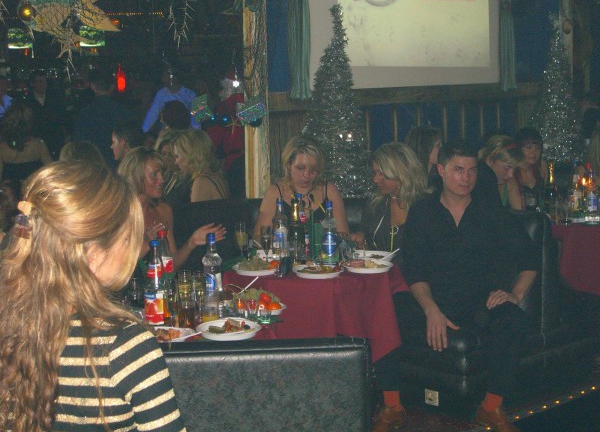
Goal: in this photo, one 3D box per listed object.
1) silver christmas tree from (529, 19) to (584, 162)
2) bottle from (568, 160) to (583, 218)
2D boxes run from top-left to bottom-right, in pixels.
[{"bbox_3d":[1.980,-0.984,9.100,0.430,1.150,0.430,0,9,0],"label":"silver christmas tree"},{"bbox_3d":[1.550,-0.150,6.612,0.077,0.320,0.077,0,9,0],"label":"bottle"}]

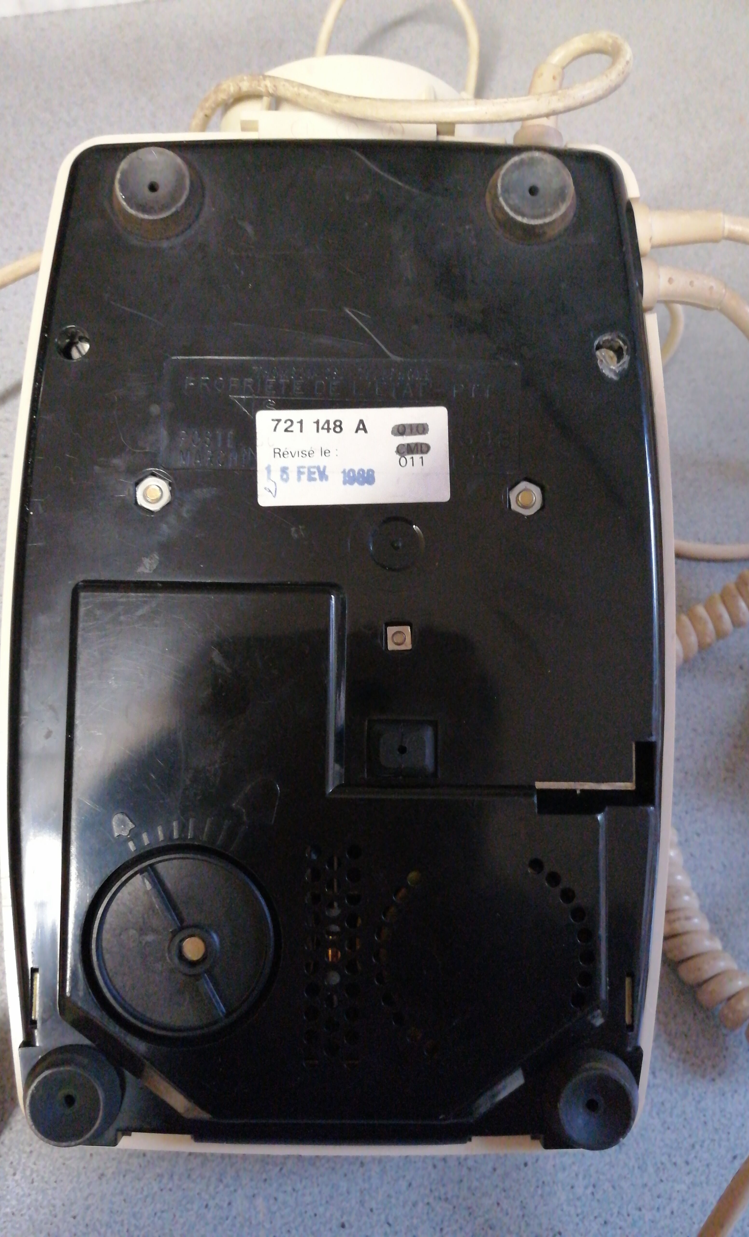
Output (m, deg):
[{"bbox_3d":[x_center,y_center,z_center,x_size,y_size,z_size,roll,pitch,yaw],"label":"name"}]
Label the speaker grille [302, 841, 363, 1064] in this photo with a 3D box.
[{"bbox_3d":[-0.009,0.070,0.200,0.012,0.002,0.045,1,86,-1],"label":"speaker grille"}]

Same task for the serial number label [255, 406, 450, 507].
[{"bbox_3d":[-0.005,-0.035,0.208,0.041,0.001,0.021,-2,86,-1],"label":"serial number label"}]

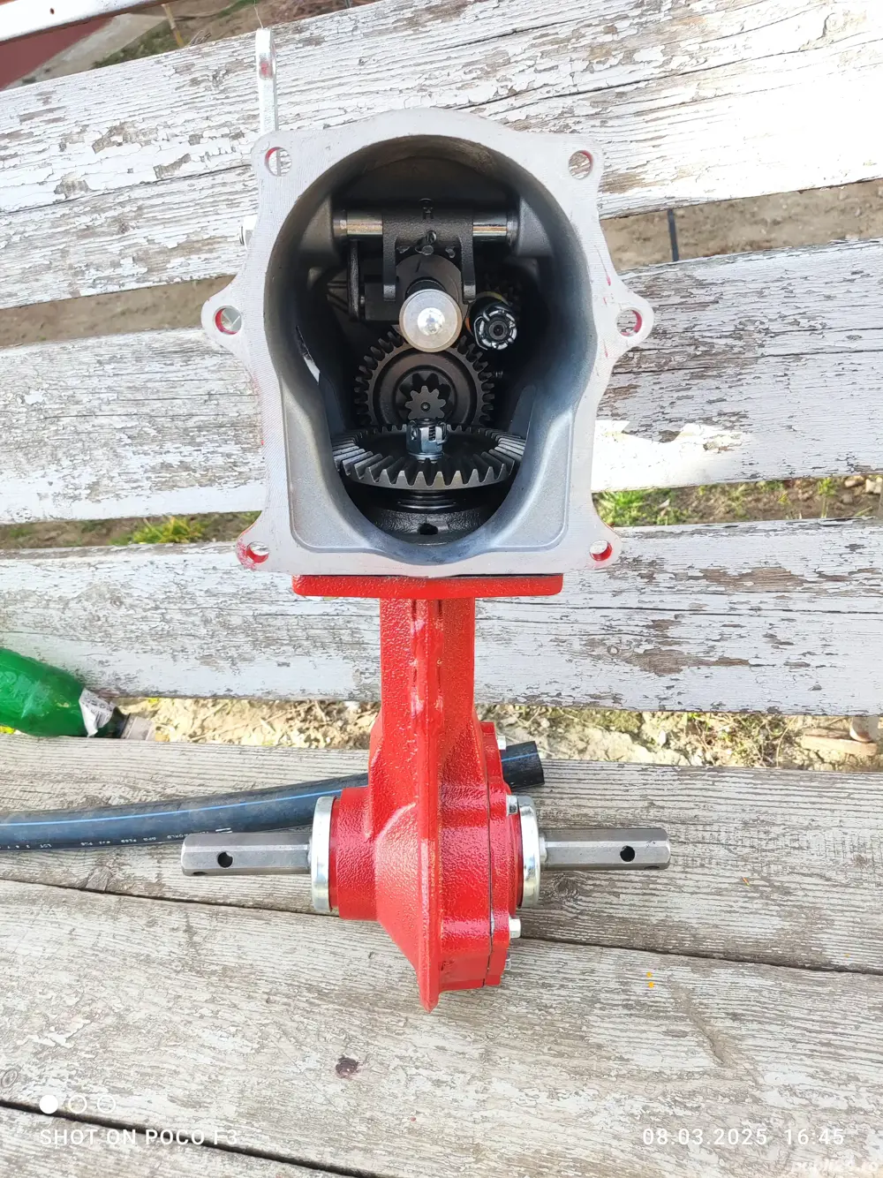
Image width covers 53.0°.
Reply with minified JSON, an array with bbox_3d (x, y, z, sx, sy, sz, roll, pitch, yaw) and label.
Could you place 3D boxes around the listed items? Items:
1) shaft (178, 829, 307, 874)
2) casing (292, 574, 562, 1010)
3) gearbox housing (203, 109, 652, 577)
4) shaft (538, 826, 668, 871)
[{"bbox_3d":[-0.123,0.167,0.557,0.081,0.025,0.025,0,23,-2],"label":"shaft"},{"bbox_3d":[-0.009,0.110,0.536,0.138,0.305,0.165,0,23,-2],"label":"casing"},{"bbox_3d":[-0.008,-0.124,0.445,0.186,0.192,0.155,0,23,-2],"label":"gearbox housing"},{"bbox_3d":[0.105,0.166,0.563,0.083,0.025,0.025,0,23,-2],"label":"shaft"}]

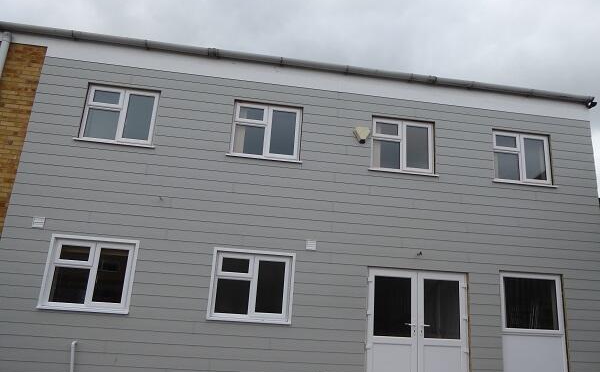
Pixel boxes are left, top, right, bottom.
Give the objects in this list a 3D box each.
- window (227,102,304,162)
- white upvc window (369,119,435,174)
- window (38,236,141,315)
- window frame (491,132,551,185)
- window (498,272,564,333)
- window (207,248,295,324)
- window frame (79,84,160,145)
[{"bbox_3d":[-0.569,-0.928,7.570,1.191,0.998,0.090,5,-14,-7],"label":"window"},{"bbox_3d":[1.843,-0.701,7.847,1.167,0.991,0.090,5,-14,-7],"label":"white upvc window"},{"bbox_3d":[-3.181,1.343,6.597,1.295,1.089,0.120,5,-14,-7],"label":"window"},{"bbox_3d":[4.117,-0.501,8.112,1.167,0.987,0.090,5,-14,-7],"label":"window frame"},{"bbox_3d":[3.957,2.021,7.478,1.163,0.980,0.090,5,-14,-7],"label":"window"},{"bbox_3d":[-0.751,1.586,6.873,1.300,1.091,0.120,5,-14,-7],"label":"window"},{"bbox_3d":[-2.984,-1.162,7.294,1.170,0.987,0.090,5,-14,-7],"label":"window frame"}]

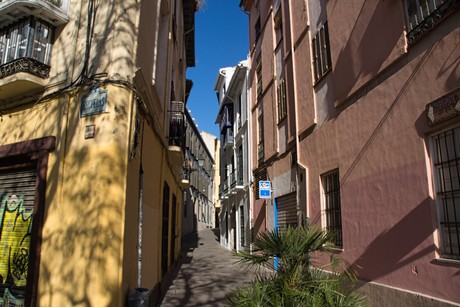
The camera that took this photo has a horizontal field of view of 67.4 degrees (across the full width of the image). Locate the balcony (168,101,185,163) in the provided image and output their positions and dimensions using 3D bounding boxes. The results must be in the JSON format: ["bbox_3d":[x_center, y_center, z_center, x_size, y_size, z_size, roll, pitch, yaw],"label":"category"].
[{"bbox_3d":[-1.825,-0.582,12.235,0.450,1.450,2.100,1,-12,-4],"label":"balcony"}]

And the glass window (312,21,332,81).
[{"bbox_3d":[2.358,-2.554,8.917,0.140,1.300,0.980,2,-12,-9],"label":"glass window"}]

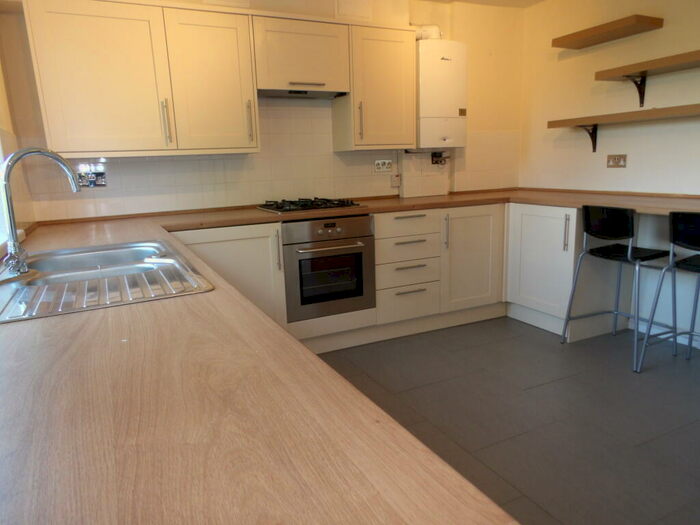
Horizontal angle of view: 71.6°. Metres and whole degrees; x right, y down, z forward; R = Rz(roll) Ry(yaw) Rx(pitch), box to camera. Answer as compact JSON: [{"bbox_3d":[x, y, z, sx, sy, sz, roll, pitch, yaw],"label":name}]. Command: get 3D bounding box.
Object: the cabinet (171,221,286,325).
[{"bbox_3d":[-0.770,0.117,2.944,0.605,0.730,0.560,-7,13,-24],"label":"cabinet"}]

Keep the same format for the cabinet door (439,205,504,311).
[{"bbox_3d":[0.860,-0.032,3.396,0.552,0.728,0.022,-7,13,-24],"label":"cabinet door"}]

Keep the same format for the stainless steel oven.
[{"bbox_3d":[-0.218,-0.011,3.163,0.593,0.598,0.550,-7,13,-24],"label":"stainless steel oven"}]

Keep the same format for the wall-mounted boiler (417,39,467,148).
[{"bbox_3d":[0.592,-1.186,3.508,0.395,0.695,0.280,-7,13,-24],"label":"wall-mounted boiler"}]

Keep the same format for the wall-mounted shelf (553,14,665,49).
[{"bbox_3d":[1.652,-1.486,3.151,0.245,0.048,0.605,-7,13,-24],"label":"wall-mounted shelf"}]

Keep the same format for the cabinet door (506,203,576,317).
[{"bbox_3d":[1.285,-0.020,3.284,0.024,0.721,0.566,-7,12,-24],"label":"cabinet door"}]

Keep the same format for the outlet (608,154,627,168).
[{"bbox_3d":[1.813,-0.690,3.305,0.012,0.086,0.144,-7,13,-24],"label":"outlet"}]

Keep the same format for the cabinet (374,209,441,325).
[{"bbox_3d":[0.269,-0.017,3.419,0.500,0.731,0.560,-7,13,-24],"label":"cabinet"}]

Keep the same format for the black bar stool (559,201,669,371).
[{"bbox_3d":[1.624,0.103,2.868,0.440,0.878,0.530,-7,13,-23],"label":"black bar stool"}]

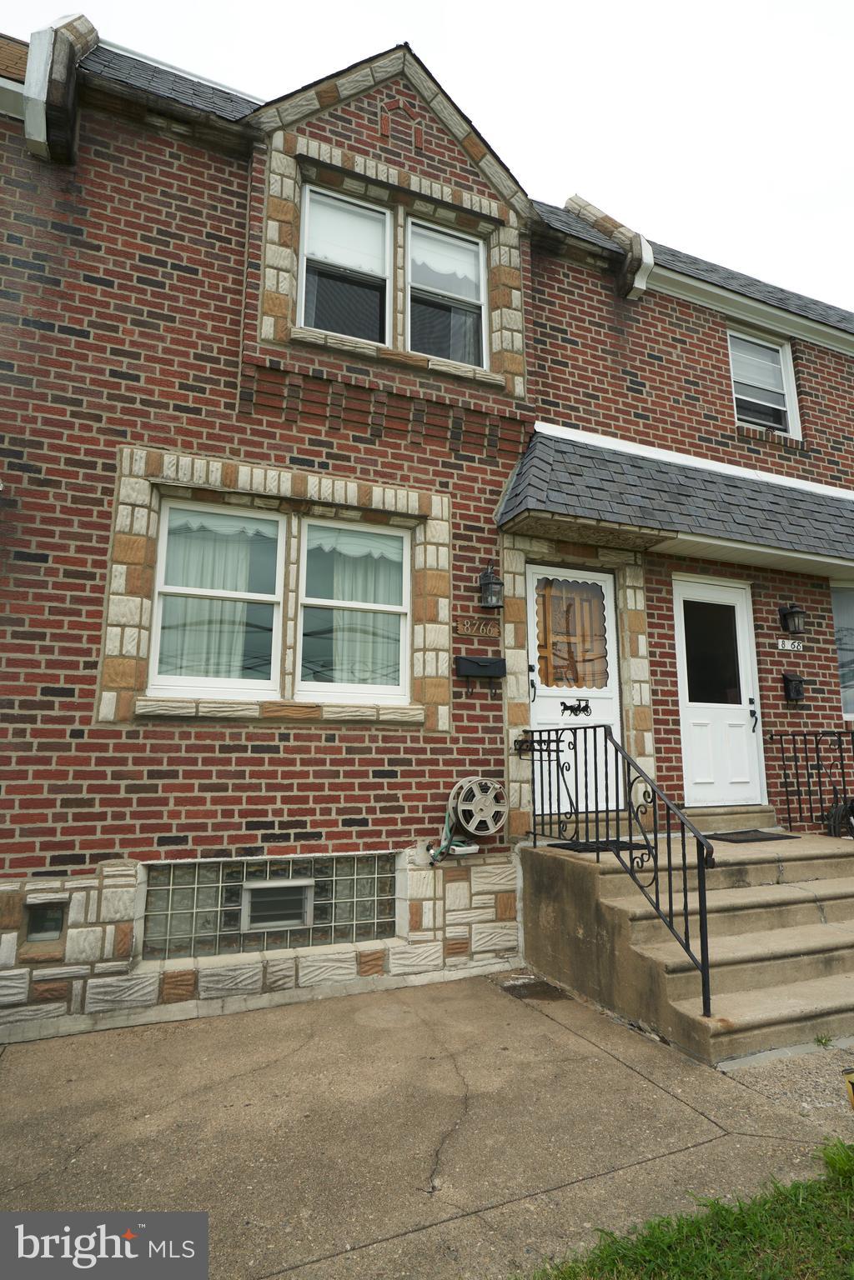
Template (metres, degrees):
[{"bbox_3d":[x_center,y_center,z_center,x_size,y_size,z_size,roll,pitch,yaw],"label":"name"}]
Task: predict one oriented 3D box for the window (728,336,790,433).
[{"bbox_3d":[3.549,-2.751,7.221,0.800,1.070,0.100,4,-11,-22],"label":"window"}]

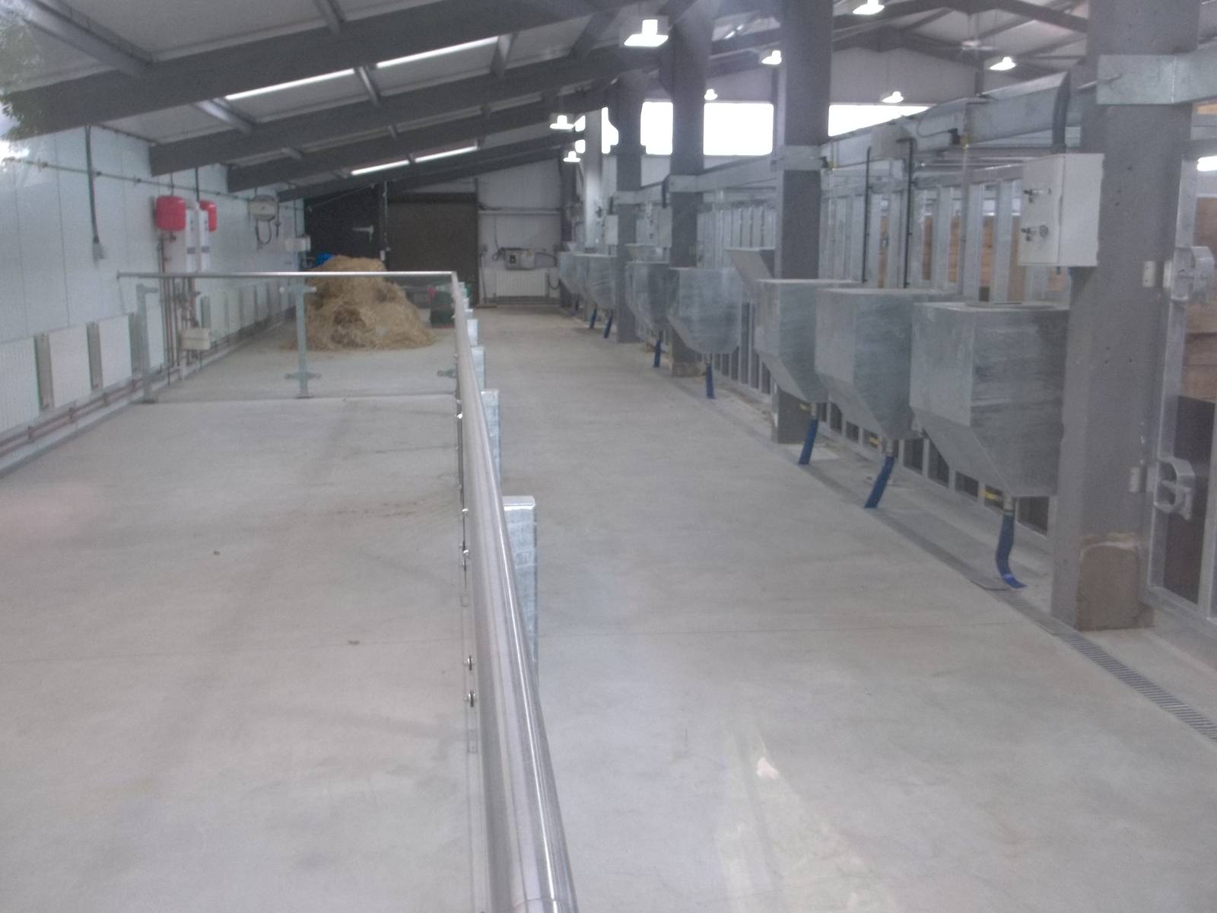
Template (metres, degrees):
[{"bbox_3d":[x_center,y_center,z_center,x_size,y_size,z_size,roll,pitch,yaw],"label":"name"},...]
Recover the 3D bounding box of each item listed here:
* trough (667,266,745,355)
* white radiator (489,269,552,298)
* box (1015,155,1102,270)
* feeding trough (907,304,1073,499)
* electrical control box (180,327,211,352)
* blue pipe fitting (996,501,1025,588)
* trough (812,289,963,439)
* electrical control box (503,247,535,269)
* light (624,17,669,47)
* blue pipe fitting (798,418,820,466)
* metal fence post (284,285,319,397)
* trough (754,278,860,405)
[{"bbox_3d":[0.921,-1.450,11.275,0.585,0.775,0.629,-2,11,-7],"label":"trough"},{"bbox_3d":[-2.120,-4.197,28.062,1.280,0.630,0.110,-1,11,-7],"label":"white radiator"},{"bbox_3d":[1.700,-0.920,4.371,0.151,0.399,0.309,-2,11,-7],"label":"box"},{"bbox_3d":[1.723,-0.268,5.074,0.585,0.775,0.644,-2,11,-7],"label":"feeding trough"},{"bbox_3d":[-4.487,-1.264,12.611,0.277,0.231,0.169,-2,11,-7],"label":"electrical control box"},{"bbox_3d":[1.765,0.396,5.108,0.092,0.354,0.096,-2,11,-7],"label":"blue pipe fitting"},{"bbox_3d":[1.539,-0.539,6.497,0.585,0.775,0.644,-2,11,-7],"label":"trough"},{"bbox_3d":[-1.917,-4.237,24.941,0.647,0.454,0.200,-2,11,-7],"label":"electrical control box"},{"bbox_3d":[0.318,-3.602,9.864,0.362,0.208,0.362,-2,11,-7],"label":"light"},{"bbox_3d":[1.356,-0.101,7.869,0.062,0.323,0.062,14,3,-8],"label":"blue pipe fitting"},{"bbox_3d":[-2.968,-1.112,11.225,0.308,1.078,0.077,-2,11,-7],"label":"metal fence post"},{"bbox_3d":[1.357,-0.807,7.905,0.585,0.775,0.644,-2,11,-7],"label":"trough"}]

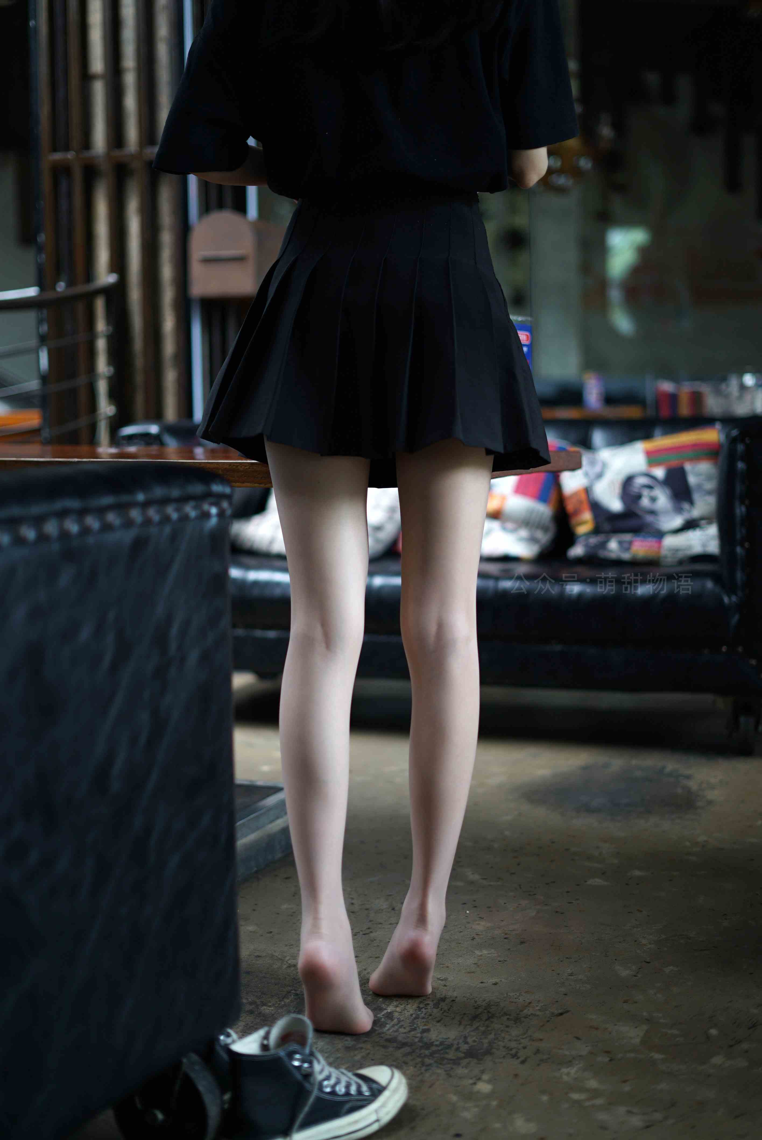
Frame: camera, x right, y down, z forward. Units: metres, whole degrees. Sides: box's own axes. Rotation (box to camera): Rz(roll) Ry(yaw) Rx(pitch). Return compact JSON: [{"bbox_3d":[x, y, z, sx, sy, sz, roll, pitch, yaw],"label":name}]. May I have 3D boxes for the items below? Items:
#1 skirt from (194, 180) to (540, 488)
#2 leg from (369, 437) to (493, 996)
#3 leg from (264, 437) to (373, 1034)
[{"bbox_3d":[-0.011,-0.298,2.120,0.470,0.400,0.360,0,7,0],"label":"skirt"},{"bbox_3d":[0.069,0.200,2.190,0.165,0.820,0.250,-1,7,-6],"label":"leg"},{"bbox_3d":[-0.082,0.212,2.115,0.150,0.830,0.250,0,7,6],"label":"leg"}]

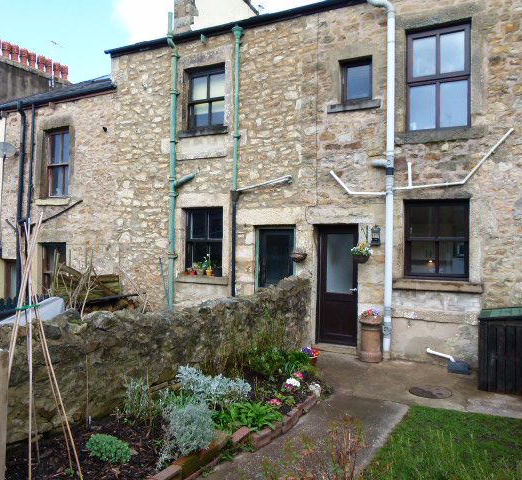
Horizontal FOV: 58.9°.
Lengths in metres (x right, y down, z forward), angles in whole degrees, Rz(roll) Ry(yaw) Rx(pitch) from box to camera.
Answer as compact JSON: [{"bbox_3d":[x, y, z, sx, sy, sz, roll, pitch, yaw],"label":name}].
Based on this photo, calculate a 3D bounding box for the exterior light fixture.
[{"bbox_3d":[1.884,-0.069,7.585,0.150,0.345,0.180,1,0,25],"label":"exterior light fixture"}]

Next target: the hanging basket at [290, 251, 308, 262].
[{"bbox_3d":[0.677,0.304,8.126,0.290,0.190,0.230,1,0,25],"label":"hanging basket"}]

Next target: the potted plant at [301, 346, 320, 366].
[{"bbox_3d":[0.760,1.790,7.100,0.270,0.300,0.250,1,0,0],"label":"potted plant"}]

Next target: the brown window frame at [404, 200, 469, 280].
[{"bbox_3d":[2.835,0.003,7.446,1.000,1.280,0.100,1,0,25],"label":"brown window frame"}]

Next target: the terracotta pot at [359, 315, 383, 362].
[{"bbox_3d":[1.822,1.631,7.630,0.380,0.700,0.380,1,0,24],"label":"terracotta pot"}]

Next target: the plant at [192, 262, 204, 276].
[{"bbox_3d":[-1.266,0.588,9.213,0.220,0.270,0.190,1,0,25],"label":"plant"}]

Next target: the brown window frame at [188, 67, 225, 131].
[{"bbox_3d":[-1.055,-2.835,9.281,0.920,1.240,0.100,1,0,25],"label":"brown window frame"}]

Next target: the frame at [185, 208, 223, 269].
[{"bbox_3d":[-1.103,0.026,9.274,0.952,1.352,0.100,1,0,25],"label":"frame"}]

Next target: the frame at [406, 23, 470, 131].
[{"bbox_3d":[2.858,-2.567,7.448,0.977,1.629,0.100,1,0,25],"label":"frame"}]

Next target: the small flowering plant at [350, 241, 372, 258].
[{"bbox_3d":[1.647,0.180,7.550,0.360,0.320,0.330,1,0,25],"label":"small flowering plant"}]

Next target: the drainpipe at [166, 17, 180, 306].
[{"bbox_3d":[-1.791,-1.378,9.299,0.170,6.351,0.250,1,0,25],"label":"drainpipe"}]

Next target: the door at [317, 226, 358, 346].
[{"bbox_3d":[1.387,0.812,8.182,0.800,2.080,0.100,1,0,25],"label":"door"}]

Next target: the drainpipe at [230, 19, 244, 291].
[{"bbox_3d":[-0.476,-1.270,8.697,0.190,5.500,0.170,1,0,25],"label":"drainpipe"}]

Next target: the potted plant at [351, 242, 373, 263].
[{"bbox_3d":[1.650,0.216,7.514,0.350,0.340,0.340,1,0,25],"label":"potted plant"}]

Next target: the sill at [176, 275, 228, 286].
[{"bbox_3d":[-1.127,0.785,9.130,1.192,0.140,0.180,1,0,25],"label":"sill"}]

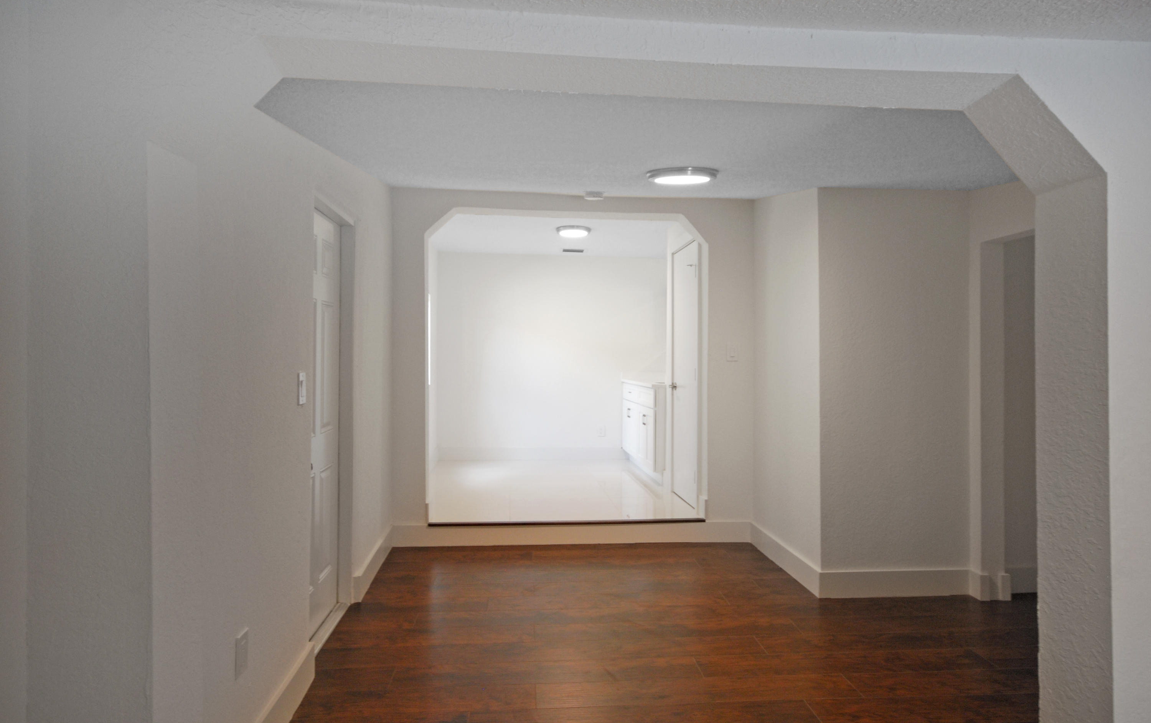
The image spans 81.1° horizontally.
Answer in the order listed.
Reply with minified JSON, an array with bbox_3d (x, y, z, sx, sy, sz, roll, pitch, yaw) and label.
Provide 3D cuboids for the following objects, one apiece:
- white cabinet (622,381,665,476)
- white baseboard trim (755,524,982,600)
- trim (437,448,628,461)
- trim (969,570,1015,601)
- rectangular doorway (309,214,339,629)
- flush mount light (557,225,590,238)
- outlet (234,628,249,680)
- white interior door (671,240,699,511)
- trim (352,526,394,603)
[{"bbox_3d":[0.931,0.678,6.942,0.610,0.910,1.664,0,0,-5],"label":"white cabinet"},{"bbox_3d":[1.692,1.216,4.242,0.870,0.141,1.162,0,0,-5],"label":"white baseboard trim"},{"bbox_3d":[-0.468,1.057,7.668,2.184,0.141,0.018,0,0,-5],"label":"trim"},{"bbox_3d":[2.258,1.218,3.657,0.182,0.141,0.108,0,0,-5],"label":"trim"},{"bbox_3d":[-1.234,0.285,3.163,0.040,2.005,0.785,0,0,-5],"label":"rectangular doorway"},{"bbox_3d":[-0.014,-1.191,6.161,0.300,0.064,0.300,0,0,-5],"label":"flush mount light"},{"bbox_3d":[-1.009,0.891,2.037,0.009,0.122,0.082,0,0,-5],"label":"outlet"},{"bbox_3d":[0.894,0.099,5.395,0.045,2.025,0.683,0,1,-5],"label":"white interior door"},{"bbox_3d":[-1.202,1.202,4.069,0.030,0.141,1.041,0,0,-5],"label":"trim"}]

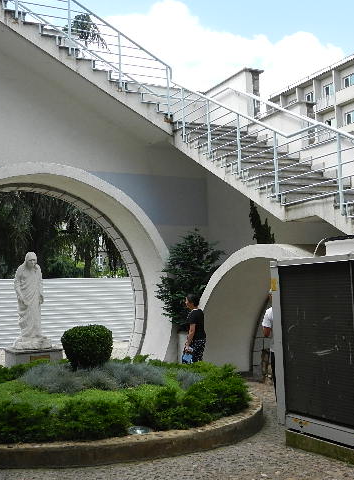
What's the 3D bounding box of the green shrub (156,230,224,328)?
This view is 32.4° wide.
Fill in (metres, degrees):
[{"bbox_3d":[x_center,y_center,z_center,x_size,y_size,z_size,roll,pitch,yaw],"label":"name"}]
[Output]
[{"bbox_3d":[0.232,0.769,11.300,1.250,1.920,1.200,-2,-5,0],"label":"green shrub"}]

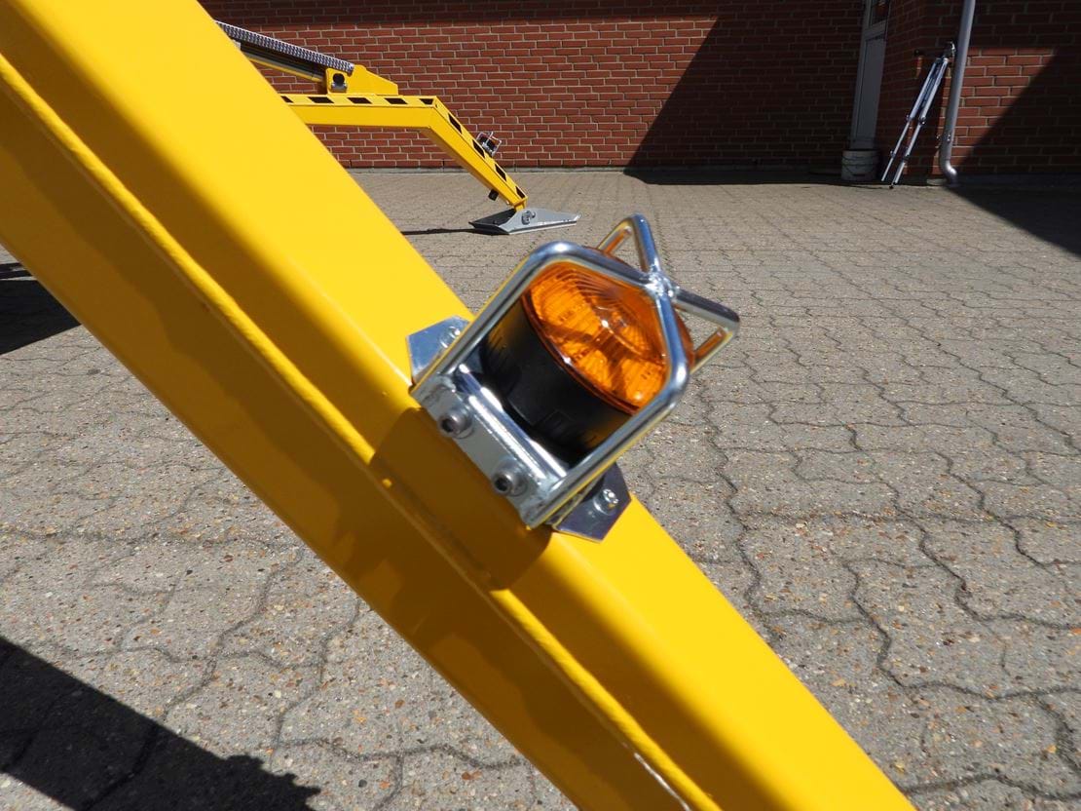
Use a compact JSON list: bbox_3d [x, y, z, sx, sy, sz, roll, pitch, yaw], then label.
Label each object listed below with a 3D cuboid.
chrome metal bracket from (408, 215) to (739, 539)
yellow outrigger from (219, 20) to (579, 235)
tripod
[{"bbox_3d":[0.020,-0.020,0.321,0.122,0.097,0.102,47,31,3],"label":"chrome metal bracket"},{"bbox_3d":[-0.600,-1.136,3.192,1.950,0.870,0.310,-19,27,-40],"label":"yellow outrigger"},{"bbox_3d":[2.679,-2.052,5.321,0.145,1.020,0.140,20,11,-2],"label":"tripod"}]

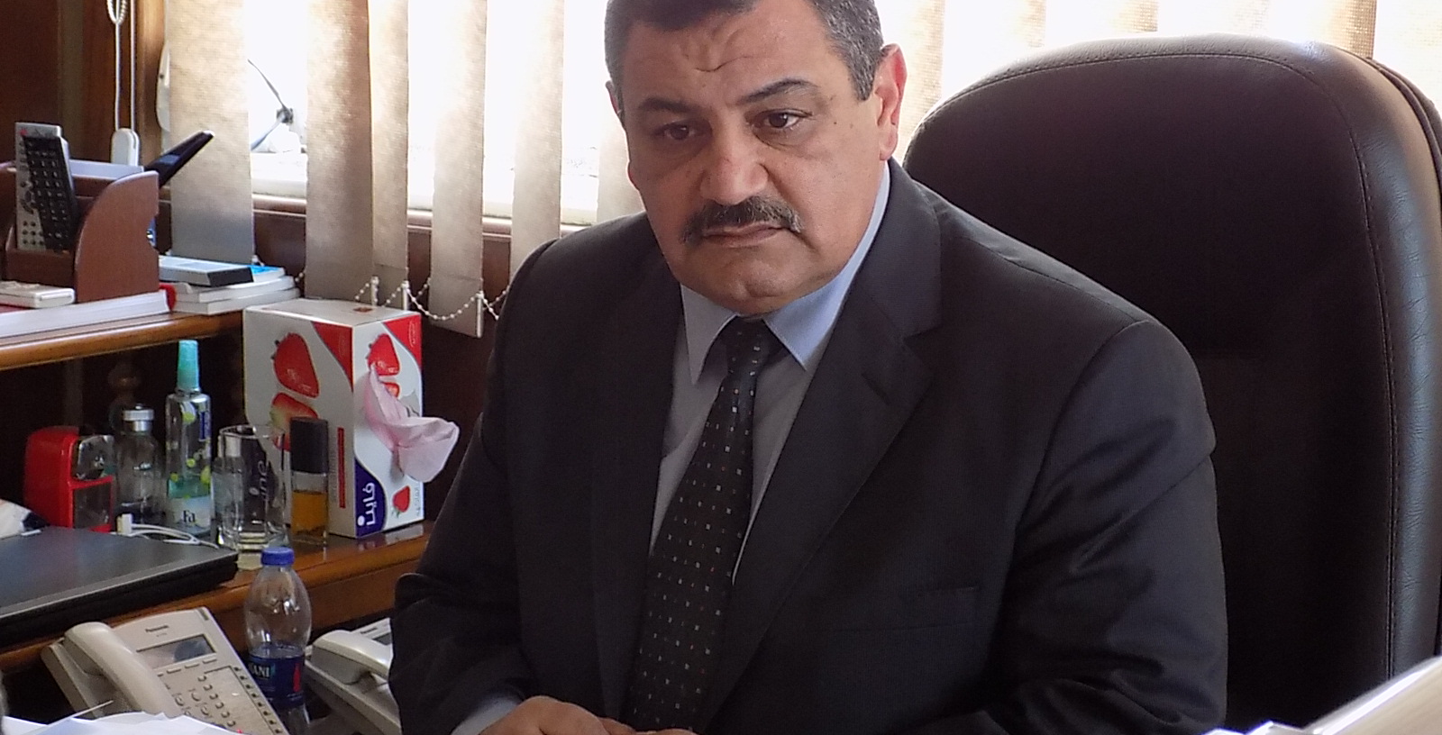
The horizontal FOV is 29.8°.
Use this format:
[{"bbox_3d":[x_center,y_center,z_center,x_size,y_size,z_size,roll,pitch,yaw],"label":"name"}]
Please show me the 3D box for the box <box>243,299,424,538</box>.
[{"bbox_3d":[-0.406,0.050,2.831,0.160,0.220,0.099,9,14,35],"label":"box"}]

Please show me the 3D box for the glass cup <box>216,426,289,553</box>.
[{"bbox_3d":[-0.473,0.122,2.725,0.071,0.119,0.071,1,11,0],"label":"glass cup"}]

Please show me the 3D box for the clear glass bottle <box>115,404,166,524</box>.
[{"bbox_3d":[-0.602,0.101,2.804,0.051,0.126,0.051,1,11,0],"label":"clear glass bottle"}]

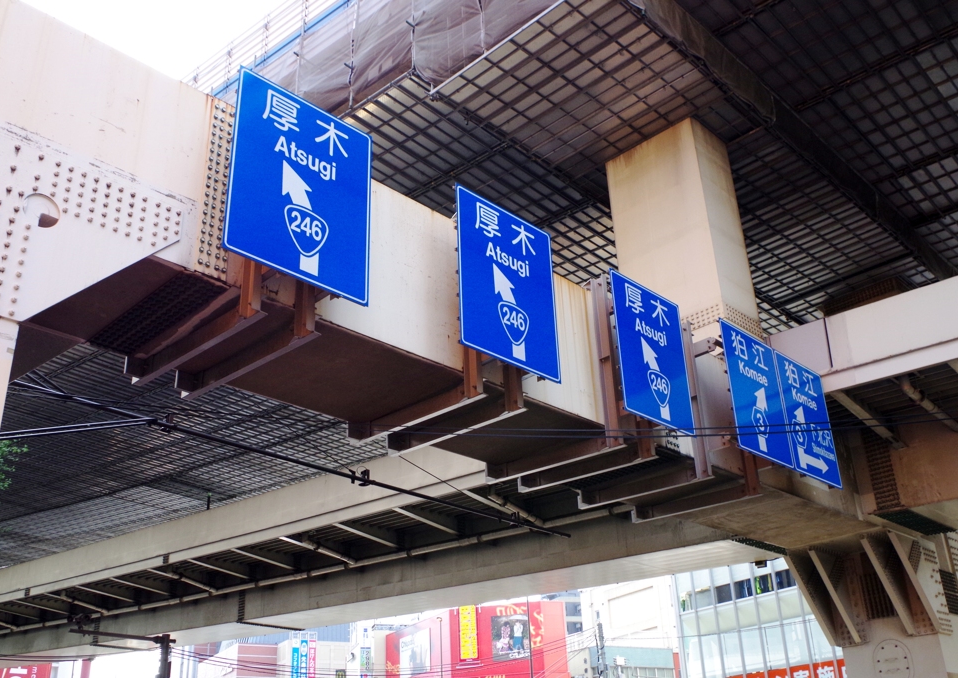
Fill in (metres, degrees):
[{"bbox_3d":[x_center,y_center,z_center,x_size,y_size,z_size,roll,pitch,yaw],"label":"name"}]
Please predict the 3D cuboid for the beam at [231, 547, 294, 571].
[{"bbox_3d":[-5.449,5.577,24.724,0.220,0.220,2.011,-20,-37,34],"label":"beam"}]

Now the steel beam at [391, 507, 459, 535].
[{"bbox_3d":[-1.127,4.045,21.768,0.220,0.220,2.153,-20,-36,34],"label":"steel beam"}]

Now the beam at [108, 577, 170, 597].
[{"bbox_3d":[-9.605,7.013,27.575,0.220,0.220,1.929,-20,-37,34],"label":"beam"}]

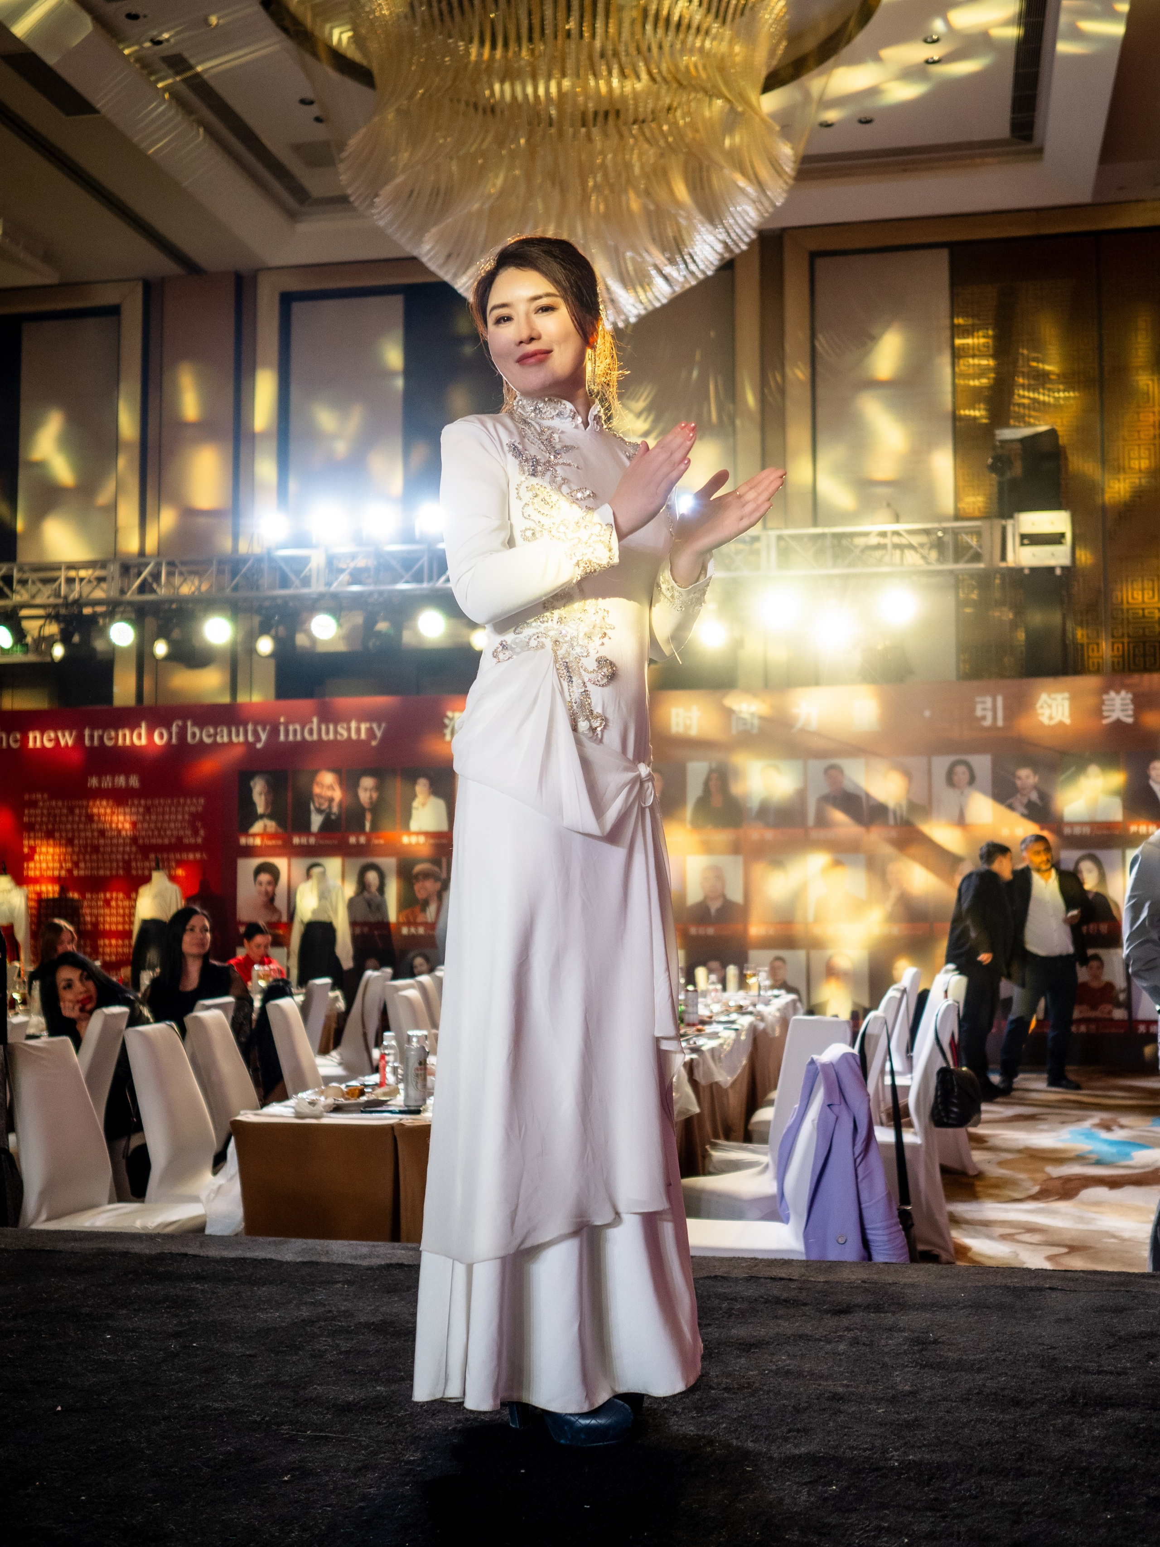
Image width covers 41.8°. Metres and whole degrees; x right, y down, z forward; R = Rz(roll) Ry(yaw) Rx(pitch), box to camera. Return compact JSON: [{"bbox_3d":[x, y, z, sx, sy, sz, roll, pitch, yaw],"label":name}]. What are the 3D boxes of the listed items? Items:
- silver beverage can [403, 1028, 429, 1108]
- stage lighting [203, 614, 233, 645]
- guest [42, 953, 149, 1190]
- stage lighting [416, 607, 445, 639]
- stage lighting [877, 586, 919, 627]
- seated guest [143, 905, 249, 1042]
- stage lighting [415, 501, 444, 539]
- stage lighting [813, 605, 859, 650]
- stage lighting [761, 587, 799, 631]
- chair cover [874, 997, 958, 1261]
[{"bbox_3d":[-0.485,0.880,4.487,0.067,0.212,0.067,0,-4,0],"label":"silver beverage can"},{"bbox_3d":[-3.288,-1.306,13.800,0.270,0.290,0.290,0,-4,-5],"label":"stage lighting"},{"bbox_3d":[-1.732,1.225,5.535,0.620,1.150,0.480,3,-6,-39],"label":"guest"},{"bbox_3d":[-1.311,-1.322,13.350,0.270,0.280,0.290,0,-4,0],"label":"stage lighting"},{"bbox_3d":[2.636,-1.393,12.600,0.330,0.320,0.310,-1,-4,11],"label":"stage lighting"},{"bbox_3d":[-1.611,1.225,6.438,0.500,1.309,0.750,2,-5,-24],"label":"seated guest"},{"bbox_3d":[-1.312,-2.216,13.359,0.280,0.340,0.280,0,3,-6],"label":"stage lighting"},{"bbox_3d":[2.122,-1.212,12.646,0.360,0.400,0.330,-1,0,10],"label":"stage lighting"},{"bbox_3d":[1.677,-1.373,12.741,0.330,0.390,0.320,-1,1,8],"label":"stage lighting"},{"bbox_3d":[1.171,1.365,6.001,0.590,0.965,0.440,-1,-4,12],"label":"chair cover"}]

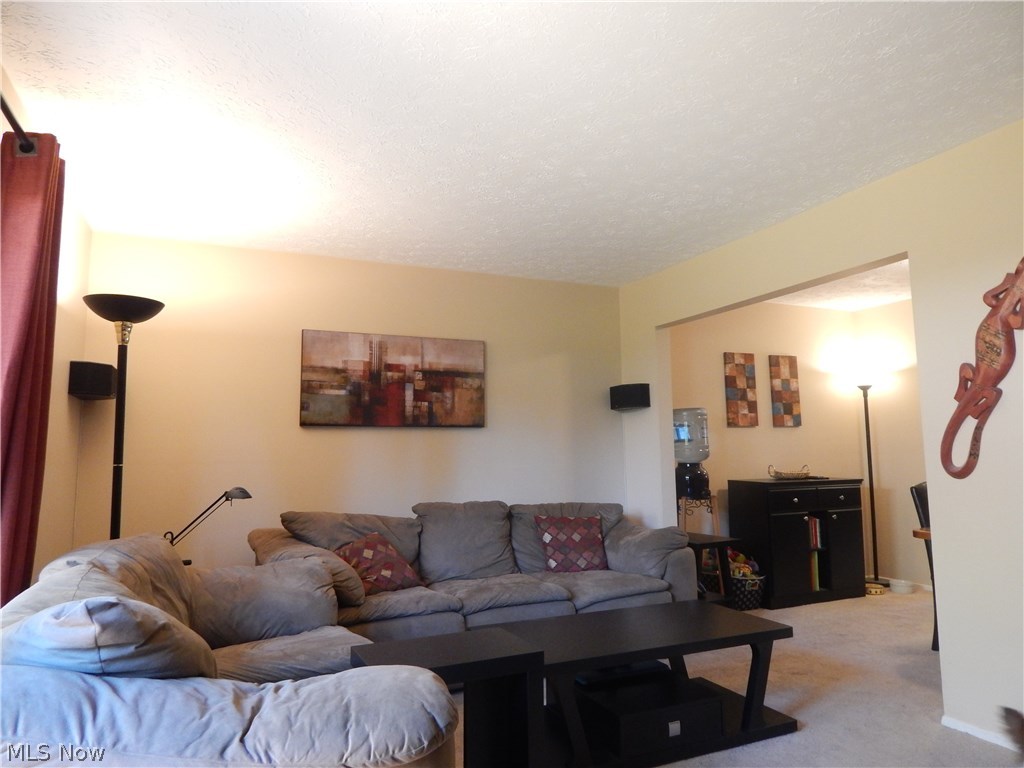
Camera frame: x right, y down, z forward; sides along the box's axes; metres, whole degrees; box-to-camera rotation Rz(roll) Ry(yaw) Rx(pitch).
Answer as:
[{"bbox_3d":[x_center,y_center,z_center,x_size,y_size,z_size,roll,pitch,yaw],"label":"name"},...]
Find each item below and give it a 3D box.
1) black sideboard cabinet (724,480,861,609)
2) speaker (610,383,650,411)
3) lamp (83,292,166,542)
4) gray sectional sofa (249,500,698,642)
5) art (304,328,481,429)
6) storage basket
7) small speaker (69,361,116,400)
[{"bbox_3d":[2.271,1.228,5.403,1.020,0.918,0.430,2,-7,-24],"label":"black sideboard cabinet"},{"bbox_3d":[0.866,0.098,5.004,0.280,0.162,0.180,-3,-7,25],"label":"speaker"},{"bbox_3d":[-1.705,0.548,2.910,0.315,1.830,0.315,2,-7,-24],"label":"lamp"},{"bbox_3d":[-0.198,1.150,4.118,2.500,0.860,0.970,2,-7,-24],"label":"gray sectional sofa"},{"bbox_3d":[-0.765,-0.018,4.550,1.240,0.610,0.035,2,-7,-24],"label":"art"},{"bbox_3d":[1.667,1.545,5.089,0.320,0.235,0.290,2,-7,-24],"label":"storage basket"},{"bbox_3d":[-2.205,-0.015,3.576,0.175,0.162,0.265,-3,-7,25],"label":"small speaker"}]

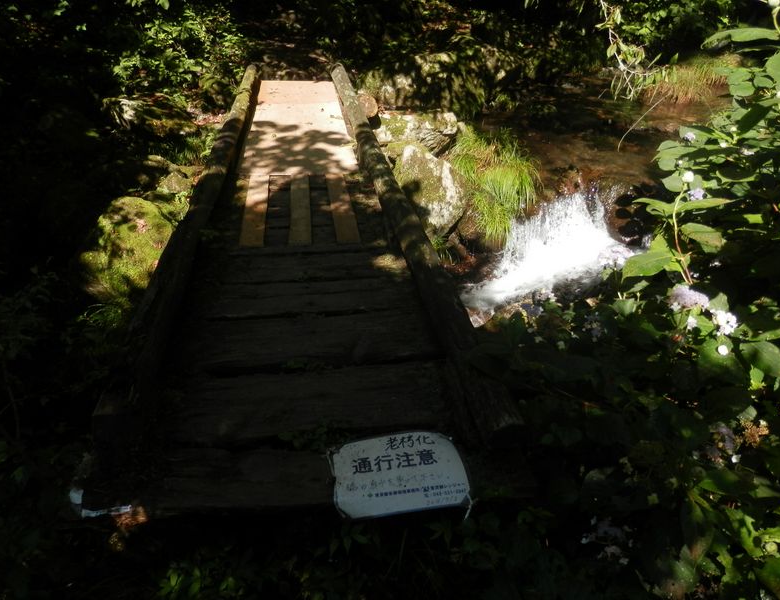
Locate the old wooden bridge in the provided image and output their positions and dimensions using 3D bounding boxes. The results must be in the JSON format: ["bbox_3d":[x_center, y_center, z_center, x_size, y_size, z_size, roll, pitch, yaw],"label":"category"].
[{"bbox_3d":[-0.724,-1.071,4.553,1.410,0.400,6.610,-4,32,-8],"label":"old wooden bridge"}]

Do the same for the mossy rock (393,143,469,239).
[{"bbox_3d":[0.384,-1.014,5.350,0.720,0.720,0.700,1,32,0],"label":"mossy rock"}]

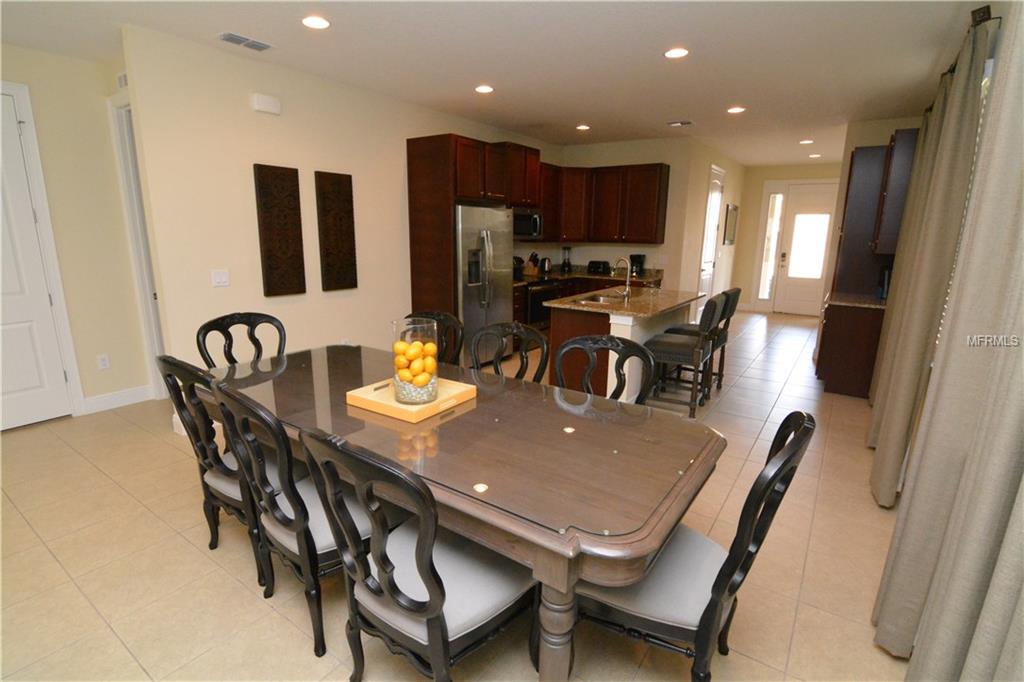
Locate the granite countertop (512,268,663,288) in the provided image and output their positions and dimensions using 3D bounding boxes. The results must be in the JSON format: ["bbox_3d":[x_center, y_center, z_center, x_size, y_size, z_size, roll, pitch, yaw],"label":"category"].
[{"bbox_3d":[0.843,-0.886,6.168,1.760,0.140,2.150,9,16,35],"label":"granite countertop"}]

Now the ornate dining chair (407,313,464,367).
[{"bbox_3d":[-0.676,0.354,2.752,0.530,1.000,0.600,9,16,35],"label":"ornate dining chair"}]

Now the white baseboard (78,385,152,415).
[{"bbox_3d":[-3.467,0.523,3.995,0.018,0.135,0.480,9,16,35],"label":"white baseboard"}]

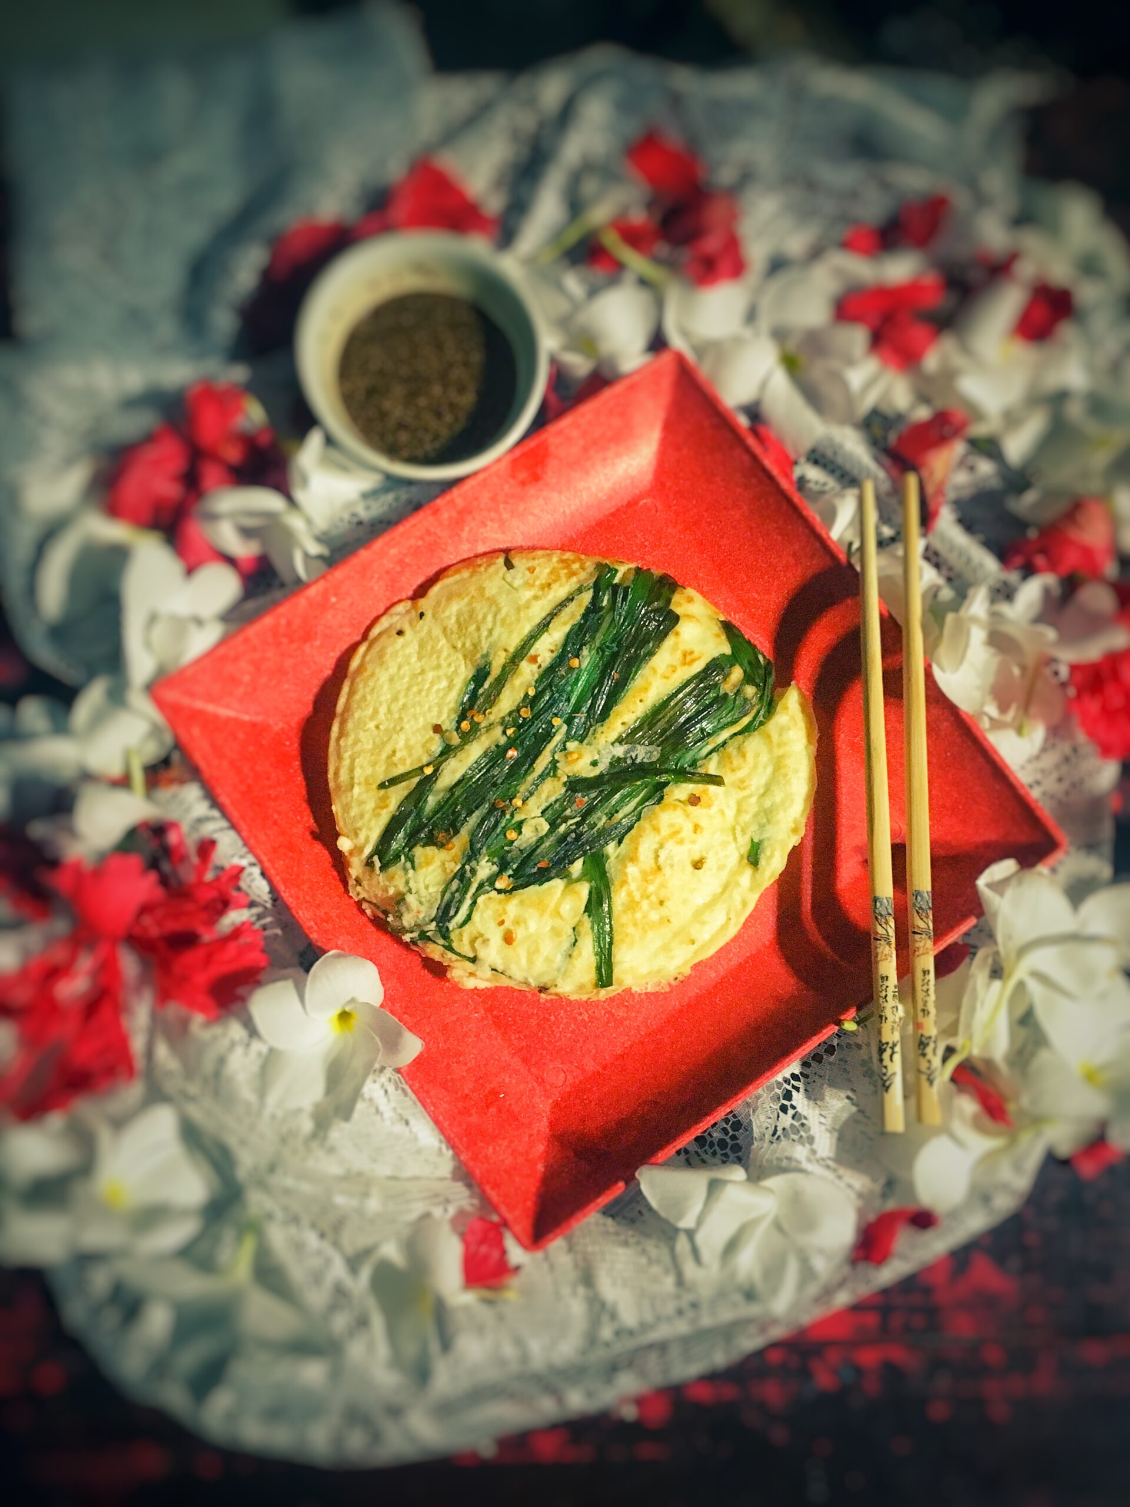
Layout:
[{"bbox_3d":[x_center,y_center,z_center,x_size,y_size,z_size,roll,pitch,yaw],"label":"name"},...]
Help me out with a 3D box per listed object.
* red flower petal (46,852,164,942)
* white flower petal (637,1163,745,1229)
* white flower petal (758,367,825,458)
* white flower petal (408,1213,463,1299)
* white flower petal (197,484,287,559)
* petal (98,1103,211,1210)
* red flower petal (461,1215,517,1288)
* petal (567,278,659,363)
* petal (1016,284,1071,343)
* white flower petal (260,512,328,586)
[{"bbox_3d":[-0.161,0.051,0.443,0.038,0.016,0.030,3,78,-2],"label":"red flower petal"},{"bbox_3d":[0.043,0.152,0.433,0.037,0.013,0.021,3,78,-1],"label":"white flower petal"},{"bbox_3d":[0.090,-0.135,0.501,0.022,0.014,0.041,-27,80,-7],"label":"white flower petal"},{"bbox_3d":[-0.045,0.175,0.440,0.020,0.014,0.029,0,77,-1],"label":"white flower petal"},{"bbox_3d":[-0.126,-0.090,0.492,0.035,0.015,0.029,0,77,-1],"label":"white flower petal"},{"bbox_3d":[-0.141,0.139,0.435,0.034,0.016,0.037,44,80,7],"label":"petal"},{"bbox_3d":[-0.026,0.170,0.432,0.020,0.012,0.026,0,79,-2],"label":"red flower petal"},{"bbox_3d":[0.020,-0.173,0.505,0.039,0.018,0.033,-44,83,-10],"label":"petal"},{"bbox_3d":[0.191,-0.176,0.505,0.022,0.014,0.024,25,79,3],"label":"petal"},{"bbox_3d":[-0.103,-0.077,0.478,0.017,0.018,0.031,-39,82,-9],"label":"white flower petal"}]

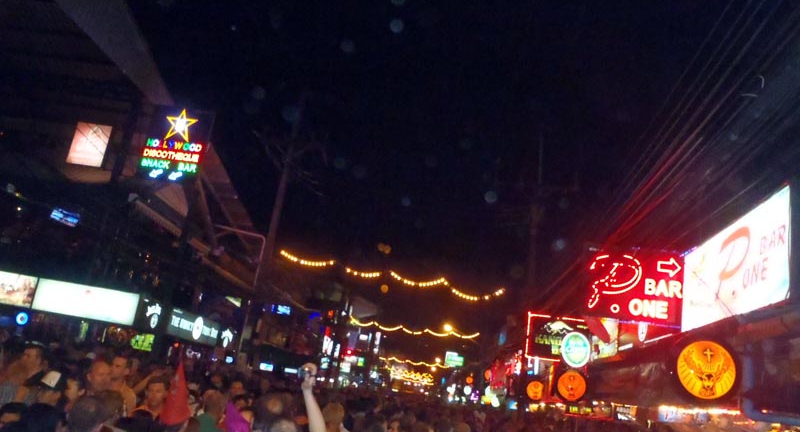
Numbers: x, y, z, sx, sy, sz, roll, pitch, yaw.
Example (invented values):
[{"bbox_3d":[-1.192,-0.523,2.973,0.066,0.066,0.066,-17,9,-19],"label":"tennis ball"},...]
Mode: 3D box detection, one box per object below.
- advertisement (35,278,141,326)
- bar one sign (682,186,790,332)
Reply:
[{"bbox_3d":[-7.276,2.009,15.085,2.270,0.722,0.180,10,-16,-6],"label":"advertisement"},{"bbox_3d":[5.548,0.951,10.772,0.200,1.541,4.053,7,-16,6],"label":"bar one sign"}]

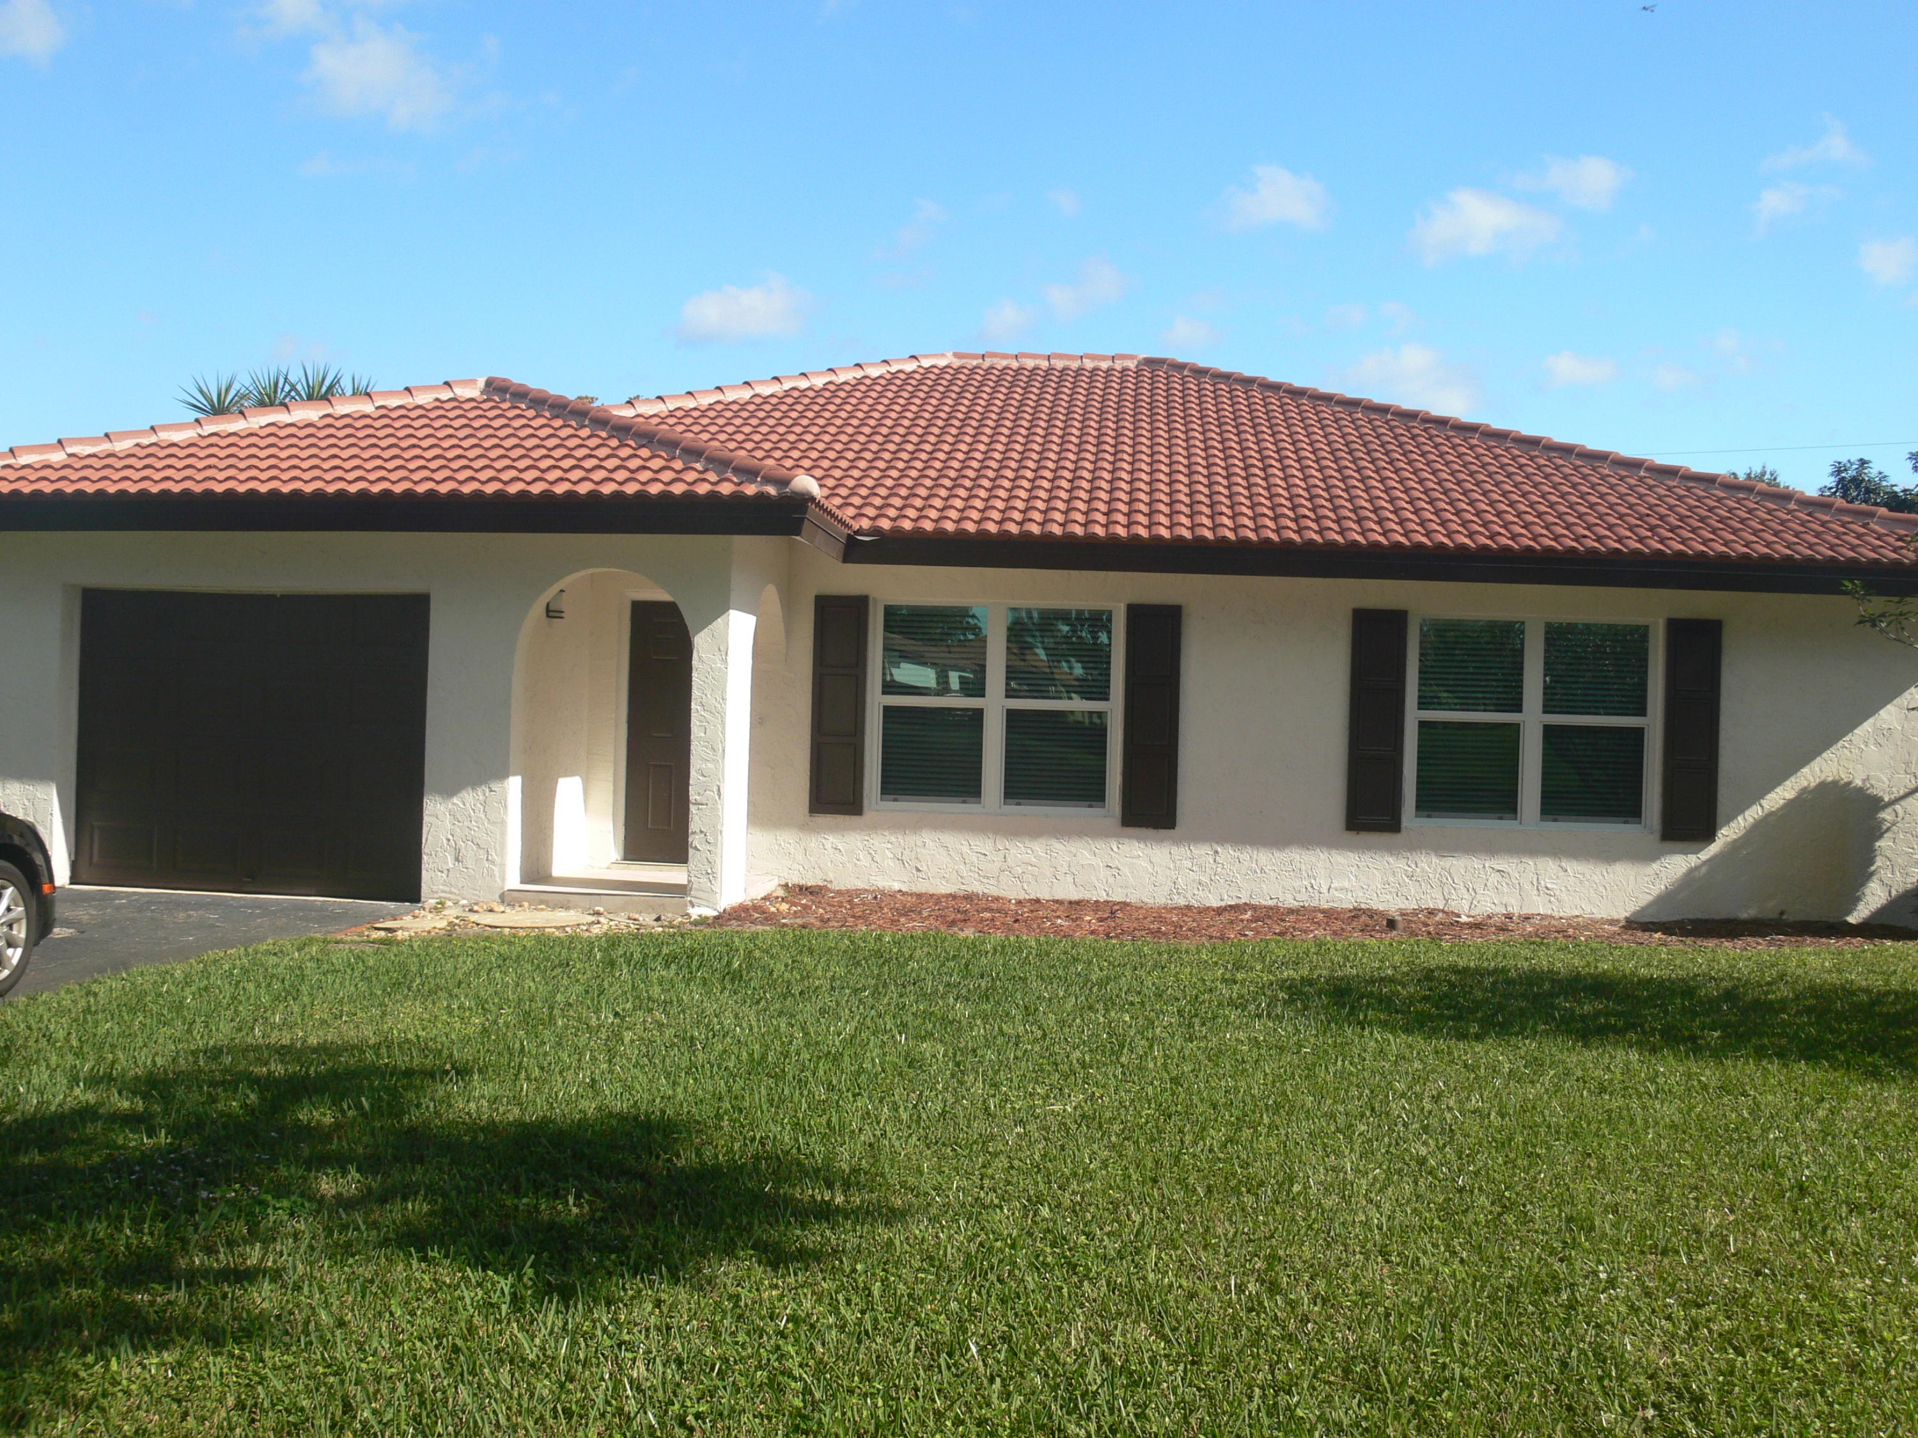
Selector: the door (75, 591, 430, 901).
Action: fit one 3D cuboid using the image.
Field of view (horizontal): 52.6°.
[{"bbox_3d":[-4.837,0.163,13.250,2.535,2.100,0.060,2,-1,5],"label":"door"}]

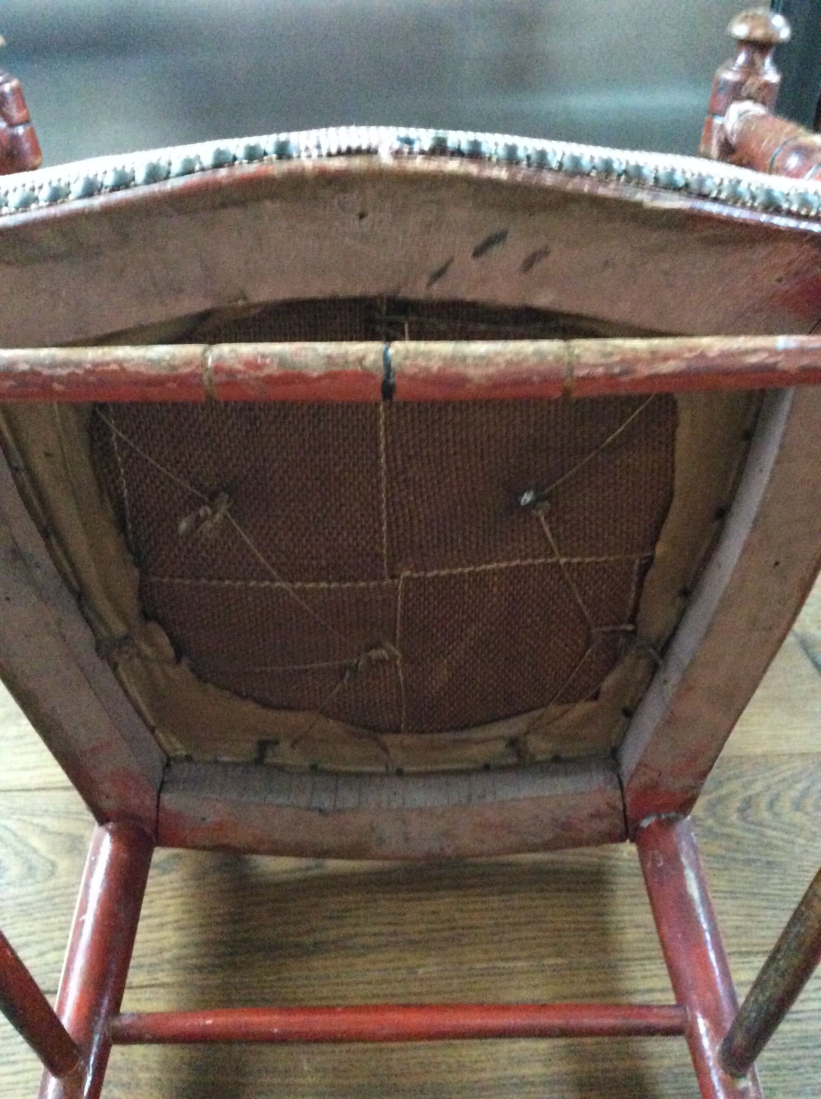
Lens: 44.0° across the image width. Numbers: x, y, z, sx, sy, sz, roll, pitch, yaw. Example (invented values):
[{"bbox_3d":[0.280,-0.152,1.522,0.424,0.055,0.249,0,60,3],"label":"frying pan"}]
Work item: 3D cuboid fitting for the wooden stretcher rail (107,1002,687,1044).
[{"bbox_3d":[-0.007,0.273,0.585,0.334,0.020,0.020,-1,31,0],"label":"wooden stretcher rail"}]

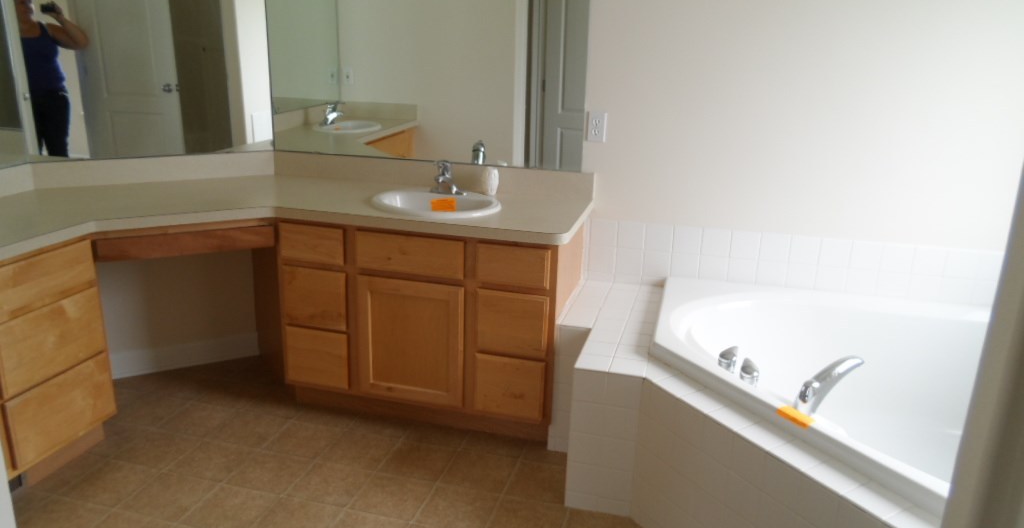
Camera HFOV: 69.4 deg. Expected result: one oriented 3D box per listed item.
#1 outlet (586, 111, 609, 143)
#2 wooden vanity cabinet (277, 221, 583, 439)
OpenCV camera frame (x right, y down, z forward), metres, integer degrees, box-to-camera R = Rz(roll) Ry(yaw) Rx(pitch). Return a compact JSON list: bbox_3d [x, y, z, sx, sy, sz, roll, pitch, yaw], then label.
[{"bbox_3d":[0.331,-0.530,2.870,0.071,0.116,0.010,6,17,14],"label":"outlet"},{"bbox_3d":[-0.300,0.189,2.951,1.062,0.797,0.555,6,17,14],"label":"wooden vanity cabinet"}]

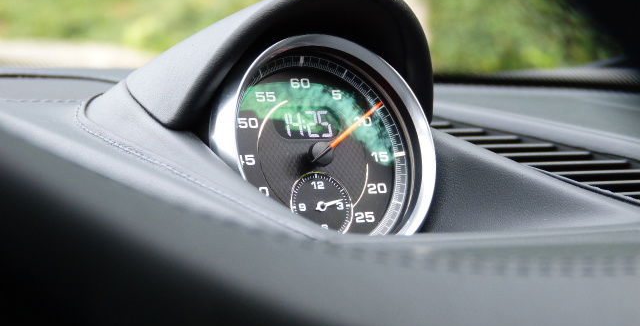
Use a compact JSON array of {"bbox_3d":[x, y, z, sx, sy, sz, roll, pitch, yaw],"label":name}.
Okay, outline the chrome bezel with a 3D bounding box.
[{"bbox_3d":[0.001,-0.003,0.737,0.080,0.080,0.016,-1,-17,-33],"label":"chrome bezel"}]

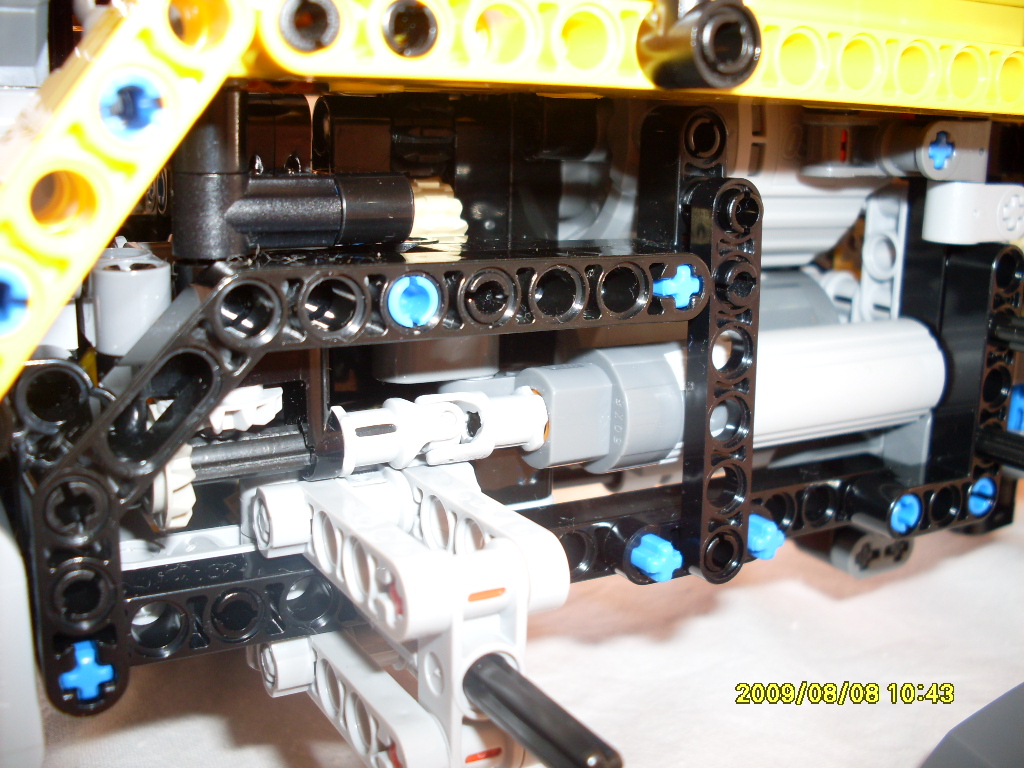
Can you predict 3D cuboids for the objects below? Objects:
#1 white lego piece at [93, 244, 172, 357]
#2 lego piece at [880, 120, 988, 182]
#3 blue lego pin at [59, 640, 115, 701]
[{"bbox_3d":[-0.037,-0.008,0.109,0.007,0.010,0.007,-6,13,-29],"label":"white lego piece"},{"bbox_3d":[0.053,-0.030,0.143,0.015,0.007,0.008,-6,13,-29],"label":"lego piece"},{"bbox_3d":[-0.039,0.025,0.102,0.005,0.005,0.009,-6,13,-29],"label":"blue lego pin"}]

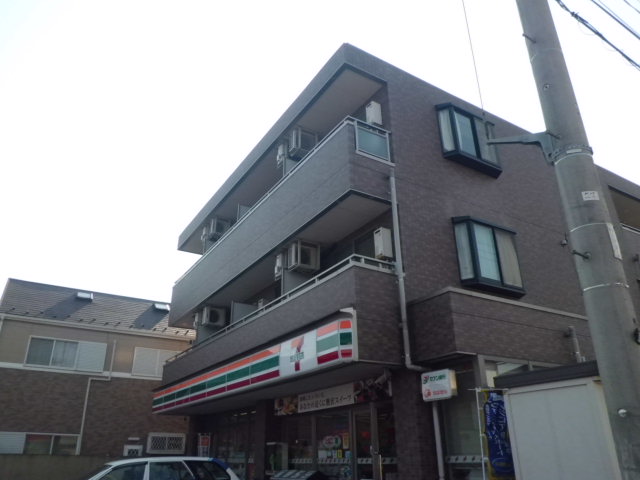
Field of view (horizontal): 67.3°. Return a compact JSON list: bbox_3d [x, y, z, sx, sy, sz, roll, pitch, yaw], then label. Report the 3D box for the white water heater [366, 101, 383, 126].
[{"bbox_3d":[1.133,-2.584,10.052,0.224,0.560,0.236,13,-28,-30],"label":"white water heater"}]

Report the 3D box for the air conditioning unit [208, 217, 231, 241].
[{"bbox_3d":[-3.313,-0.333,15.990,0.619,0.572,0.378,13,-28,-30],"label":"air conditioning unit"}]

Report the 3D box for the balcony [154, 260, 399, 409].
[{"bbox_3d":[-1.926,3.066,12.056,1.109,1.752,10.974,13,-28,-30],"label":"balcony"}]

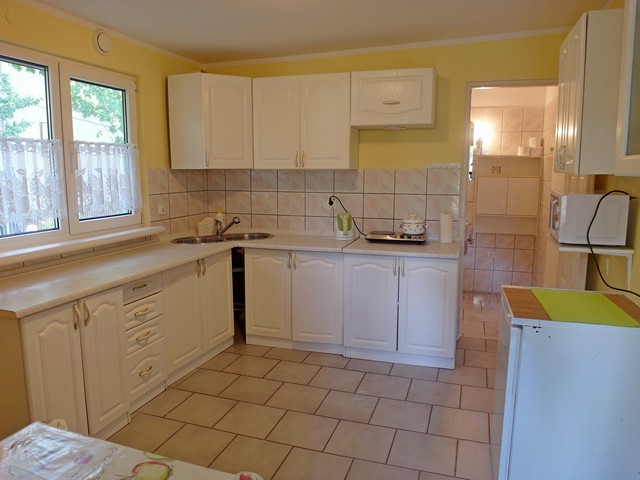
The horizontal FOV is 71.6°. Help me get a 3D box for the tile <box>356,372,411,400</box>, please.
[{"bbox_3d":[0.428,0.967,2.925,0.317,0.010,0.317,3,9,18],"label":"tile"}]

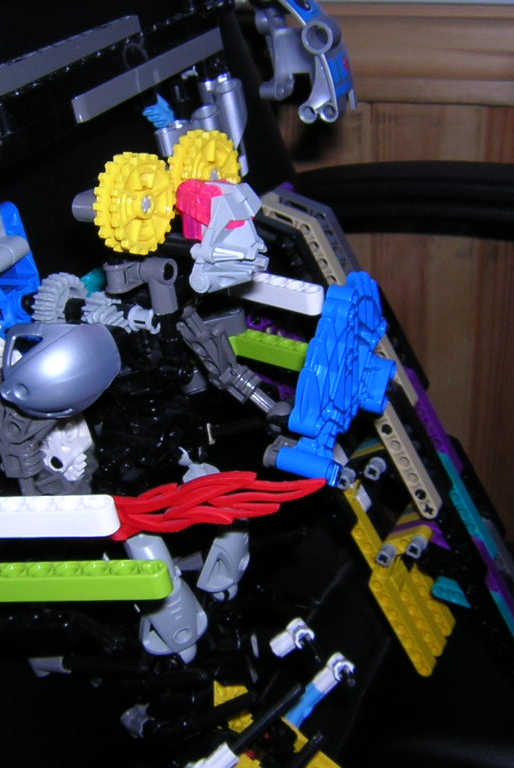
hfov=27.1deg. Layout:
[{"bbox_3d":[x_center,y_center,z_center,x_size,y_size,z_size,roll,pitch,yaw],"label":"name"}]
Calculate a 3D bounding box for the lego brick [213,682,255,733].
[{"bbox_3d":[-0.009,0.117,0.385,0.016,0.018,0.013,-4,26,0],"label":"lego brick"}]

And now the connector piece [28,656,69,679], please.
[{"bbox_3d":[-0.070,0.096,0.360,0.015,0.008,0.008,-7,25,2],"label":"connector piece"}]

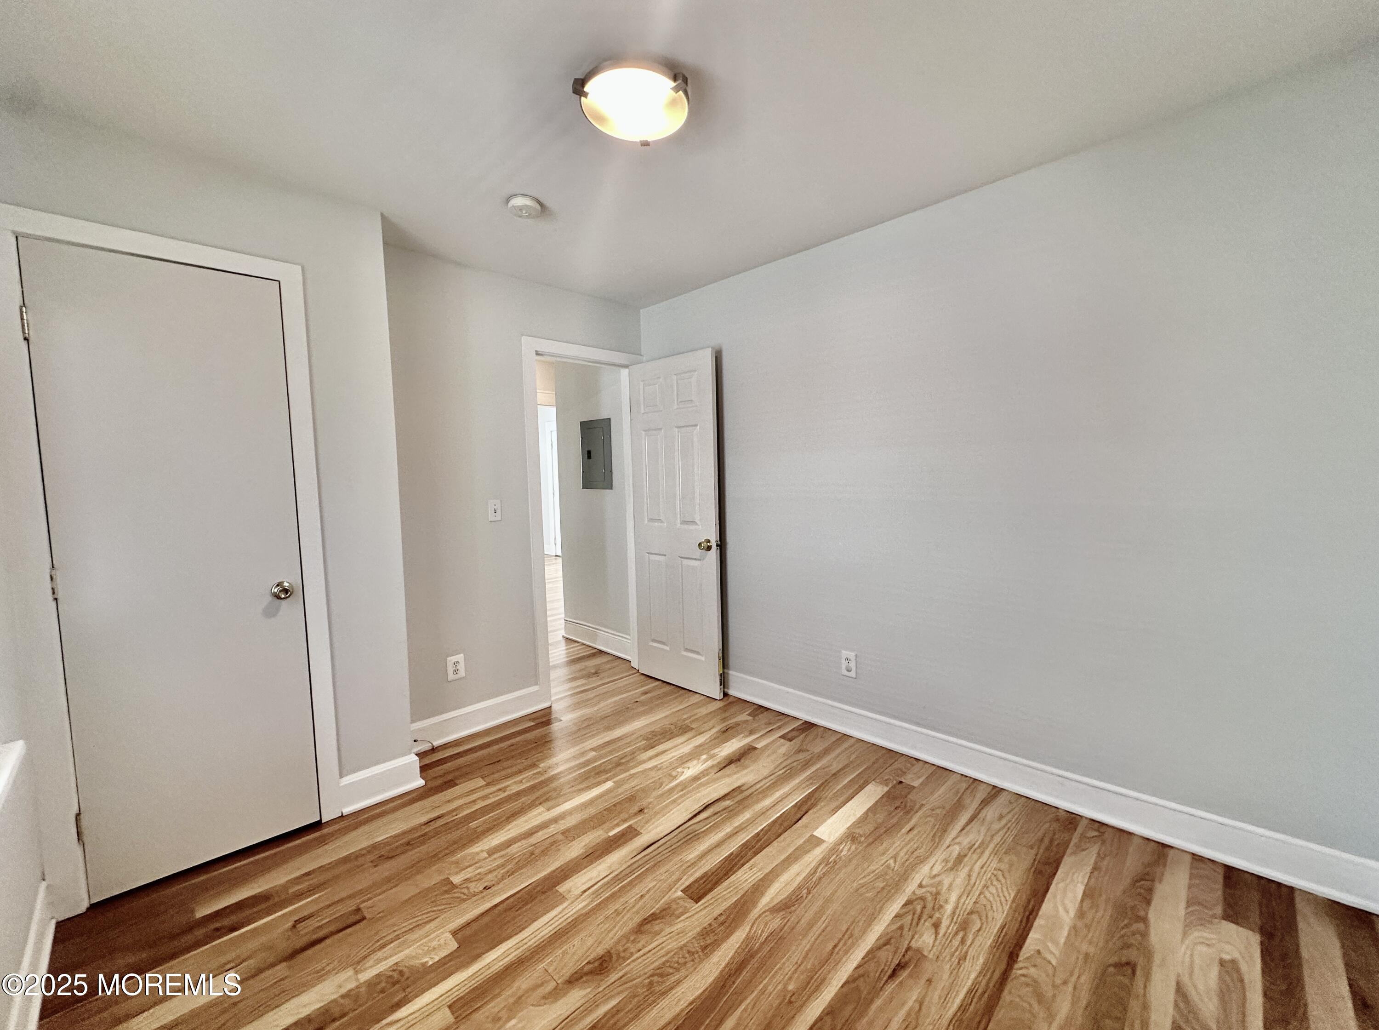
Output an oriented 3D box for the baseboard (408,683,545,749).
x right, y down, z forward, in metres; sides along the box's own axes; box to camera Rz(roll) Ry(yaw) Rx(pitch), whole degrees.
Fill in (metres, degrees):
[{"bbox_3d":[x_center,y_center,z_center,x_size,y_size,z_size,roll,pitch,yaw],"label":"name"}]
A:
[{"bbox_3d":[-1.110,1.071,2.953,0.796,0.139,0.033,-5,5,-45],"label":"baseboard"}]

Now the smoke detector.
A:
[{"bbox_3d":[-0.664,-1.237,2.248,0.134,0.038,0.134,-2,4,0],"label":"smoke detector"}]

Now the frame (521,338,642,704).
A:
[{"bbox_3d":[-0.629,0.037,3.488,0.872,2.101,0.140,-5,5,-45],"label":"frame"}]

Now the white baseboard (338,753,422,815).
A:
[{"bbox_3d":[-1.280,1.118,2.333,0.305,0.139,0.033,-5,5,-45],"label":"white baseboard"}]

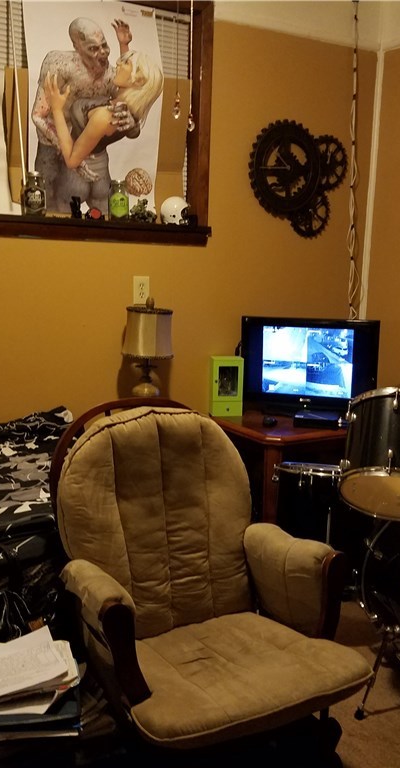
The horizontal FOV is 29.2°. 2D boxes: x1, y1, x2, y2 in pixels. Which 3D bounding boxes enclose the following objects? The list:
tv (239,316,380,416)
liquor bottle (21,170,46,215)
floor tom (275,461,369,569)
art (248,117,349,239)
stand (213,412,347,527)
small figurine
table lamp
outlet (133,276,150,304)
[{"bbox_3d":[0.491,-0.067,3.420,0.600,0.434,0.170,3,9,11],"label":"tv"},{"bbox_3d":[-0.640,-0.736,2.977,0.090,0.172,0.090,-4,10,-30],"label":"liquor bottle"},{"bbox_3d":[0.482,0.658,2.903,0.440,0.698,0.440,-4,10,-30],"label":"floor tom"},{"bbox_3d":[0.473,-0.947,3.581,0.563,0.524,0.050,-4,10,-30],"label":"art"},{"bbox_3d":[0.423,0.533,3.469,0.740,0.770,0.590,-4,10,-30],"label":"stand"},{"bbox_3d":[-0.237,-0.720,3.211,0.095,0.105,0.070,-4,10,-30],"label":"small figurine"},{"bbox_3d":[-0.208,-0.131,3.101,0.190,0.430,0.190,1,9,0],"label":"table lamp"},{"bbox_3d":[-0.247,-0.396,3.267,0.073,0.118,0.010,-4,10,-30],"label":"outlet"}]

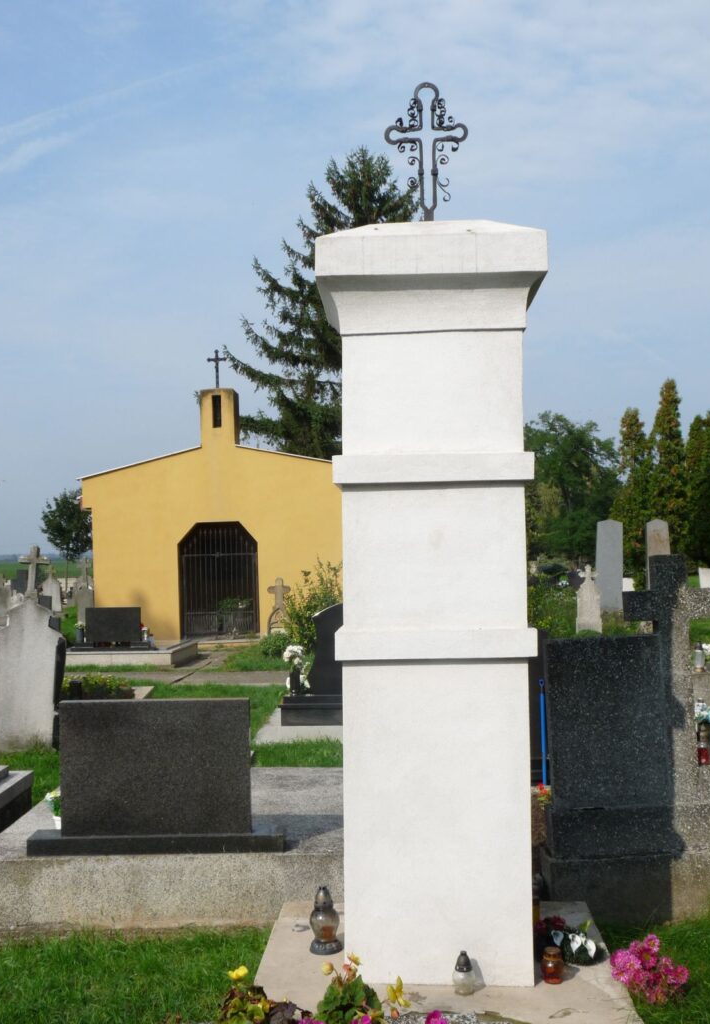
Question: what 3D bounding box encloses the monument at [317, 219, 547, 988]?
[{"bbox_3d":[0.299,0.310,4.429,0.810,2.730,0.780,-1,-2,3],"label":"monument"}]

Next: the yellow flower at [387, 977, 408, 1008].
[{"bbox_3d":[0.128,1.478,3.550,0.068,0.095,0.060,-1,-2,0],"label":"yellow flower"}]

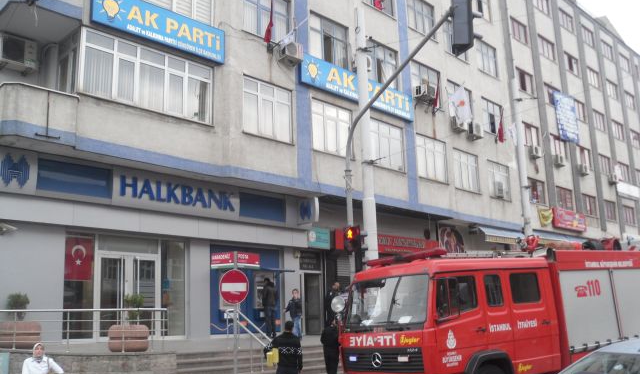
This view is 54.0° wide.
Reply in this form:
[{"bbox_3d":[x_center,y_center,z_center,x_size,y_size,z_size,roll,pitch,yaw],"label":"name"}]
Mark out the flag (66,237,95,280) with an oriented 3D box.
[{"bbox_3d":[-5.760,1.732,15.056,0.030,1.030,0.700,-13,-17,43],"label":"flag"}]

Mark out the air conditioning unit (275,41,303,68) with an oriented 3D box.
[{"bbox_3d":[-0.889,-4.123,19.473,0.310,0.530,0.790,-14,-17,42],"label":"air conditioning unit"}]

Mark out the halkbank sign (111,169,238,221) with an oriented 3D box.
[{"bbox_3d":[-3.870,0.253,17.331,0.150,1.000,4.037,-14,-17,42],"label":"halkbank sign"}]

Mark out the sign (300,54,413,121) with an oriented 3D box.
[{"bbox_3d":[1.464,-3.369,22.311,0.160,0.930,6.147,-13,-17,41],"label":"sign"}]

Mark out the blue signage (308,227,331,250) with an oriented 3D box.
[{"bbox_3d":[-0.016,1.650,20.062,0.150,0.660,0.970,-13,-17,43],"label":"blue signage"}]

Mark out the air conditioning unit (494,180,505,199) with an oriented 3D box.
[{"bbox_3d":[8.357,0.126,29.265,0.250,0.640,0.680,-14,-17,42],"label":"air conditioning unit"}]

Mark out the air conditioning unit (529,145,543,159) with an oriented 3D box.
[{"bbox_3d":[11.012,-1.763,32.121,0.300,0.560,0.800,-14,-17,42],"label":"air conditioning unit"}]

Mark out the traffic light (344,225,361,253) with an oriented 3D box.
[{"bbox_3d":[0.673,1.087,13.020,0.260,0.560,0.220,-9,-14,28],"label":"traffic light"}]

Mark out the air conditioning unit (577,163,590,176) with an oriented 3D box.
[{"bbox_3d":[14.796,-0.965,35.258,0.300,0.520,0.780,-13,-17,43],"label":"air conditioning unit"}]

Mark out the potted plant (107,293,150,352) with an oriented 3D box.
[{"bbox_3d":[-3.811,2.703,12.511,0.680,1.120,0.760,-14,-17,42],"label":"potted plant"}]

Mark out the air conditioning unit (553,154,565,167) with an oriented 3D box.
[{"bbox_3d":[12.602,-1.377,33.034,0.300,0.520,0.780,-13,-17,43],"label":"air conditioning unit"}]

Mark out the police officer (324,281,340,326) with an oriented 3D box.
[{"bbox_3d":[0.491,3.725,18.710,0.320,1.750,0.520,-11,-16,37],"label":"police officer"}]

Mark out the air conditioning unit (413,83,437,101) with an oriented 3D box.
[{"bbox_3d":[4.103,-3.702,24.679,0.520,0.450,0.580,-13,-17,43],"label":"air conditioning unit"}]

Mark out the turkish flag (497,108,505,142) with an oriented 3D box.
[{"bbox_3d":[8.512,-2.897,29.609,0.330,1.500,0.220,-14,-17,42],"label":"turkish flag"}]

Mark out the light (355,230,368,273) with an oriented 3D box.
[{"bbox_3d":[0.741,1.230,11.800,0.280,0.780,0.250,7,-15,-34],"label":"light"}]

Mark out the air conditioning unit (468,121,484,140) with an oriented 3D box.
[{"bbox_3d":[6.968,-2.530,27.951,0.320,0.580,0.820,-14,-17,42],"label":"air conditioning unit"}]

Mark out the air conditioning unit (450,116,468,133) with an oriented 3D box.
[{"bbox_3d":[5.815,-2.621,26.148,0.300,0.530,0.780,-13,-17,43],"label":"air conditioning unit"}]

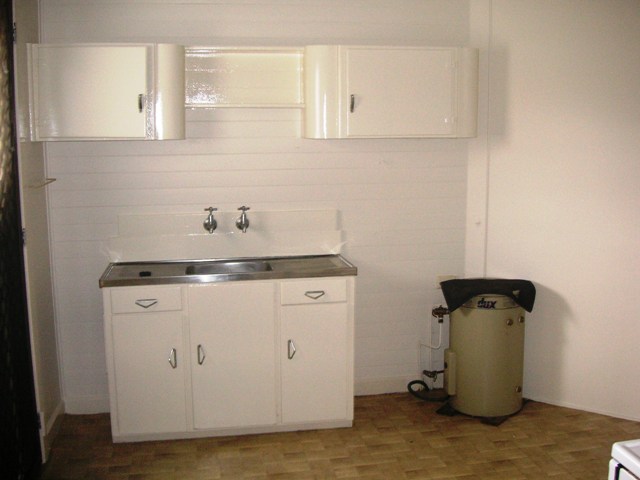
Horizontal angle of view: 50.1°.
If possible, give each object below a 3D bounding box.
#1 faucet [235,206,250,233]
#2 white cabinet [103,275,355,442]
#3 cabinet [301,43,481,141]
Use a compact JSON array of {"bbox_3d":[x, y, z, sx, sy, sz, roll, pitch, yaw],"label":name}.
[{"bbox_3d":[-0.442,-0.117,3.901,0.078,0.145,0.115,-2,9,-10],"label":"faucet"},{"bbox_3d":[-0.500,0.613,3.870,1.320,0.862,0.450,-2,9,-10],"label":"white cabinet"},{"bbox_3d":[0.408,-0.826,3.866,0.985,0.490,0.320,-2,9,-10],"label":"cabinet"}]

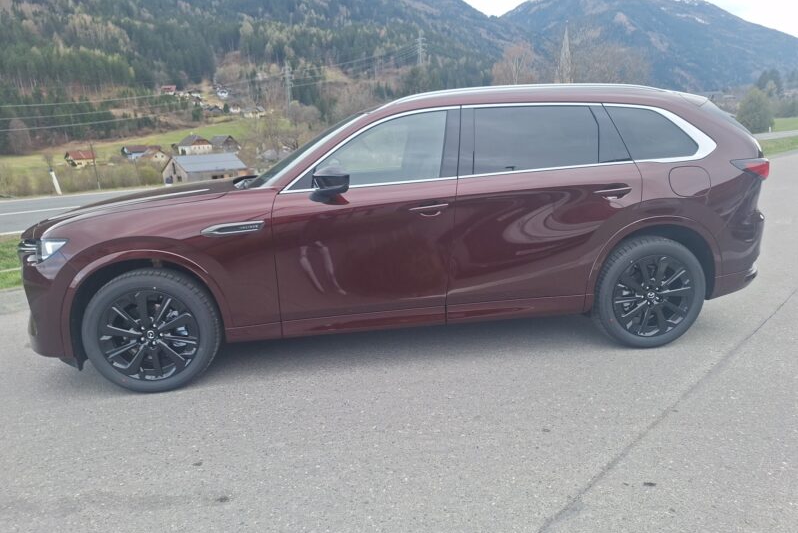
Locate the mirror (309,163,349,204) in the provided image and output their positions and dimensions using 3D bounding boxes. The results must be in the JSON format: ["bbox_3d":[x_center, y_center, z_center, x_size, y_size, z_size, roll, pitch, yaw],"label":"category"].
[{"bbox_3d":[-0.378,-0.461,2.957,0.200,0.205,0.220,-4,15,-6],"label":"mirror"}]

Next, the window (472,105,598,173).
[{"bbox_3d":[0.814,-0.770,3.221,0.795,0.407,0.060,-4,-6,-7],"label":"window"}]

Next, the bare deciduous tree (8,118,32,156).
[{"bbox_3d":[-193.508,-66.550,271.525,9.000,19.500,9.000,-2,15,0],"label":"bare deciduous tree"}]

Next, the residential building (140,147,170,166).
[{"bbox_3d":[-98.426,-43.938,215.755,10.000,7.000,7.800,11,20,39],"label":"residential building"}]

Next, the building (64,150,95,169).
[{"bbox_3d":[-134.535,-45.854,226.249,8.000,6.900,9.400,12,21,41],"label":"building"}]

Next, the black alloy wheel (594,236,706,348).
[{"bbox_3d":[1.633,0.169,3.525,0.743,0.743,0.240,-4,15,-6],"label":"black alloy wheel"}]

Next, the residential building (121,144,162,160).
[{"bbox_3d":[-111.353,-49.321,231.290,14.500,6.800,9.000,-16,20,-40],"label":"residential building"}]

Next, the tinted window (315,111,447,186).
[{"bbox_3d":[-0.099,-0.692,3.118,0.830,0.428,0.060,-4,-5,-5],"label":"tinted window"}]

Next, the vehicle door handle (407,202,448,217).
[{"bbox_3d":[0.172,-0.324,3.082,0.230,0.060,0.055,-4,15,-6],"label":"vehicle door handle"}]

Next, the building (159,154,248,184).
[{"bbox_3d":[-48.427,-24.588,134.156,9.700,7.100,17.600,10,19,36],"label":"building"}]

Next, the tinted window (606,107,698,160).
[{"bbox_3d":[1.583,-0.848,3.334,0.635,0.359,0.060,-3,-6,-12],"label":"tinted window"}]

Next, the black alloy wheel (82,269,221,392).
[{"bbox_3d":[-1.460,0.380,3.179,0.743,0.743,0.240,-4,15,-6],"label":"black alloy wheel"}]

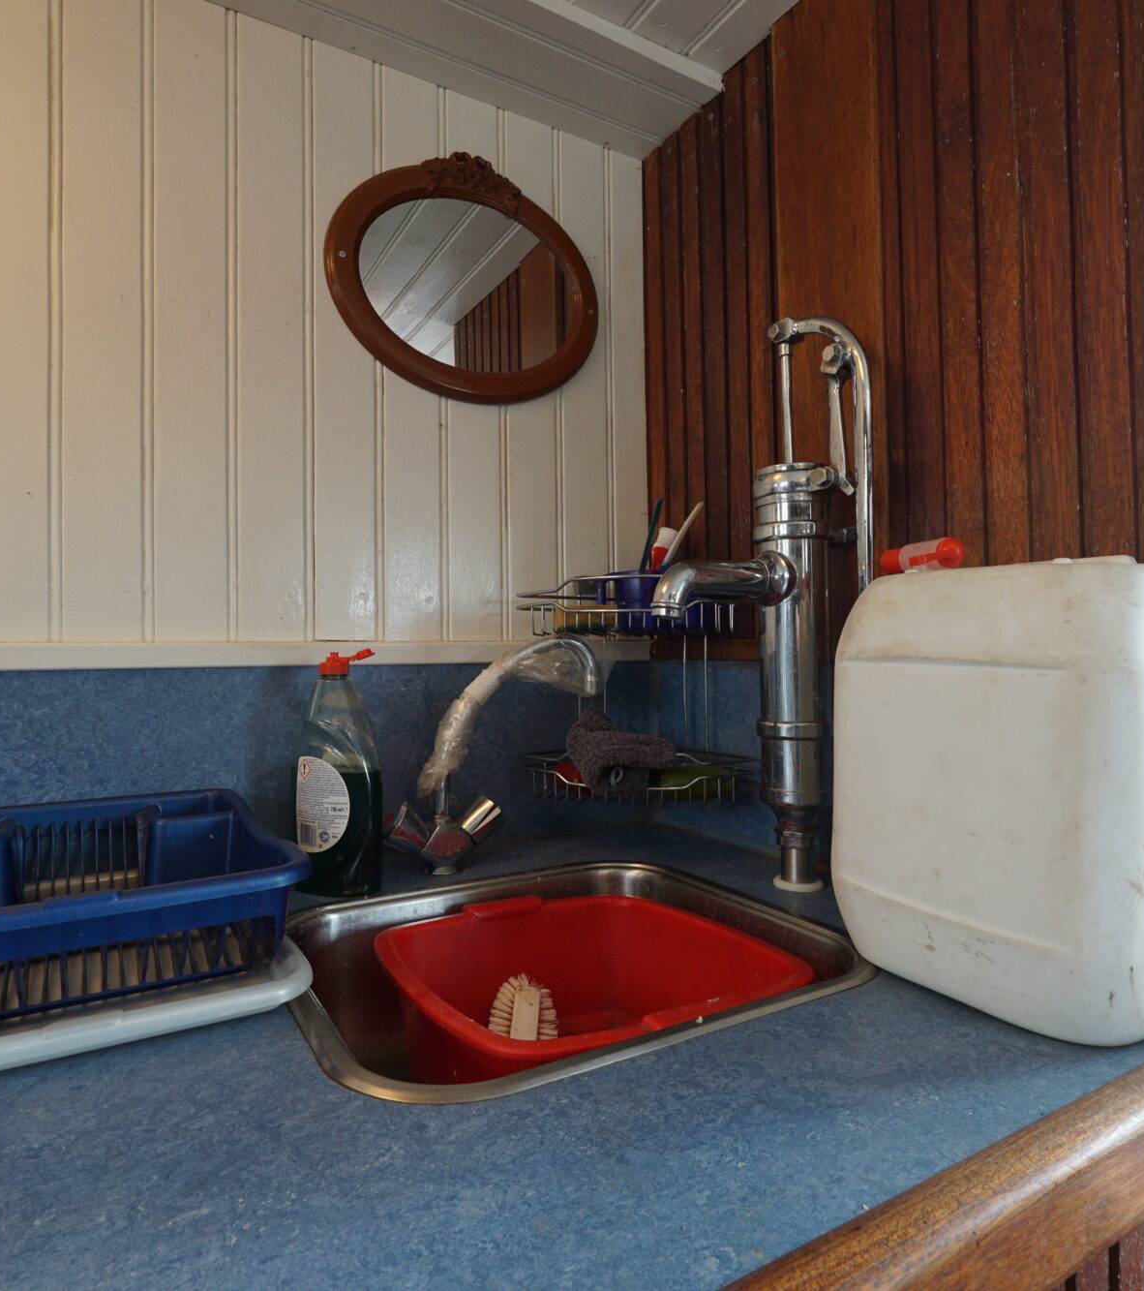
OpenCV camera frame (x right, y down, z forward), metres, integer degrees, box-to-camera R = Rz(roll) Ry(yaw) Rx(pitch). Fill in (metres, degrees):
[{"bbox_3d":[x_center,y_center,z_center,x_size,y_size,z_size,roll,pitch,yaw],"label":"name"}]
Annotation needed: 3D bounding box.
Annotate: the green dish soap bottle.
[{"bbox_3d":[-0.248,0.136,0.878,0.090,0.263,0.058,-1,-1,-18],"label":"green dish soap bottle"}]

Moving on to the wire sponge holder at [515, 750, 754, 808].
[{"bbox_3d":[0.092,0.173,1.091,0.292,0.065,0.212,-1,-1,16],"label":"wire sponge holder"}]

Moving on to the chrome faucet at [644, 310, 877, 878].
[{"bbox_3d":[0.199,-0.051,0.821,0.225,0.620,0.150,0,-1,-29],"label":"chrome faucet"}]

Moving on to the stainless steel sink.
[{"bbox_3d":[-0.021,0.341,0.719,0.458,0.160,0.427,0,-1,-29],"label":"stainless steel sink"}]

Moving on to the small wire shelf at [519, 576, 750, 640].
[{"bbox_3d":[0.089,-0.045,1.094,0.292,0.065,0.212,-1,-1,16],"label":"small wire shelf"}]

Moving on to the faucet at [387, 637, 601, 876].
[{"bbox_3d":[-0.084,0.129,0.939,0.260,0.273,0.120,-1,-1,16],"label":"faucet"}]

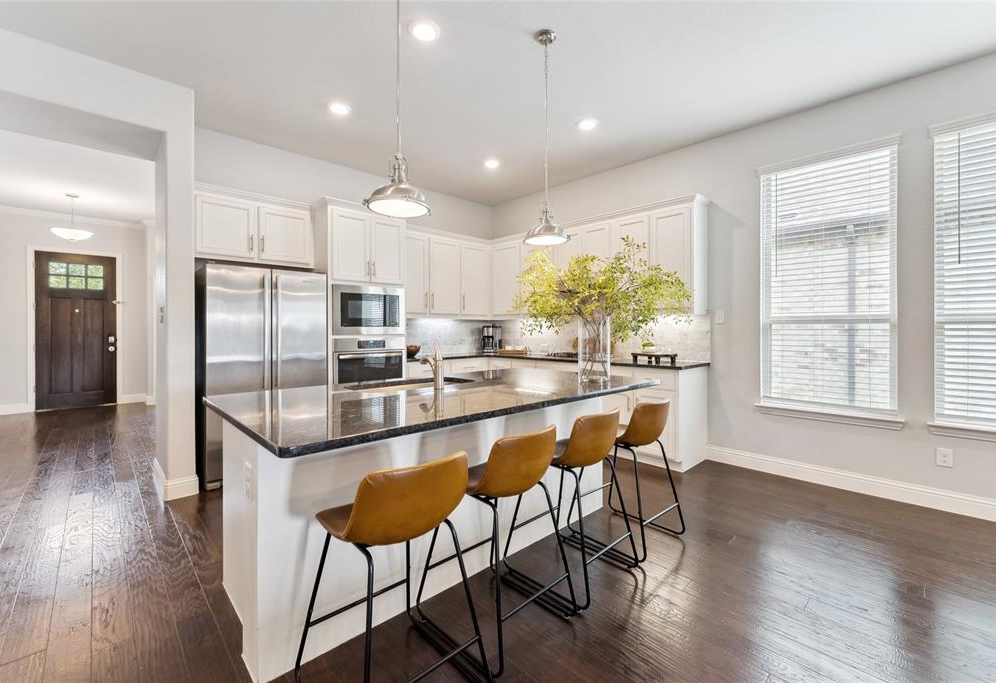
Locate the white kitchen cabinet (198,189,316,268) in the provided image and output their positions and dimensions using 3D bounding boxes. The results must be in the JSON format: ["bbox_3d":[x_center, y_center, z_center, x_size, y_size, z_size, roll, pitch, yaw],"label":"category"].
[{"bbox_3d":[-2.256,-1.002,3.727,0.958,0.577,0.310,-1,2,-42],"label":"white kitchen cabinet"}]

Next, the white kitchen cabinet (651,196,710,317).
[{"bbox_3d":[1.751,-0.782,3.850,0.419,1.045,0.345,1,2,45],"label":"white kitchen cabinet"}]

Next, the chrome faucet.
[{"bbox_3d":[-0.380,0.132,2.241,0.055,0.262,0.205,-1,2,-44],"label":"chrome faucet"}]

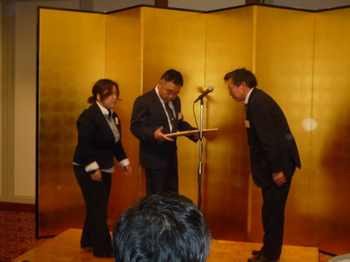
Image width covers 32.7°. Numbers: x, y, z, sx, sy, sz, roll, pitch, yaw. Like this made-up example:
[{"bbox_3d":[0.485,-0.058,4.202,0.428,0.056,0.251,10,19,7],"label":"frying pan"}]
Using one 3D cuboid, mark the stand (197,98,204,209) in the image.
[{"bbox_3d":[0.214,0.405,5.110,0.270,1.340,0.270,1,3,0],"label":"stand"}]

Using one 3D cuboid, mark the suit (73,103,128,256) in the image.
[{"bbox_3d":[-0.654,0.396,5.200,0.430,1.310,0.460,3,4,35],"label":"suit"}]

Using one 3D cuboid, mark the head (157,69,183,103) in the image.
[{"bbox_3d":[-0.043,-0.409,5.185,0.185,0.260,0.230,-1,32,-30],"label":"head"}]

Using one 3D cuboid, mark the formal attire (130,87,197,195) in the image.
[{"bbox_3d":[-0.121,0.341,5.327,0.540,1.430,0.450,-1,4,-38],"label":"formal attire"}]

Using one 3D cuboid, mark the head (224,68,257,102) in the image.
[{"bbox_3d":[0.567,-0.407,5.125,0.230,0.260,0.185,-25,8,-9],"label":"head"}]

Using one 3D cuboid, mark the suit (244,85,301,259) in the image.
[{"bbox_3d":[0.849,0.350,5.166,0.490,1.470,0.480,1,3,-7],"label":"suit"}]

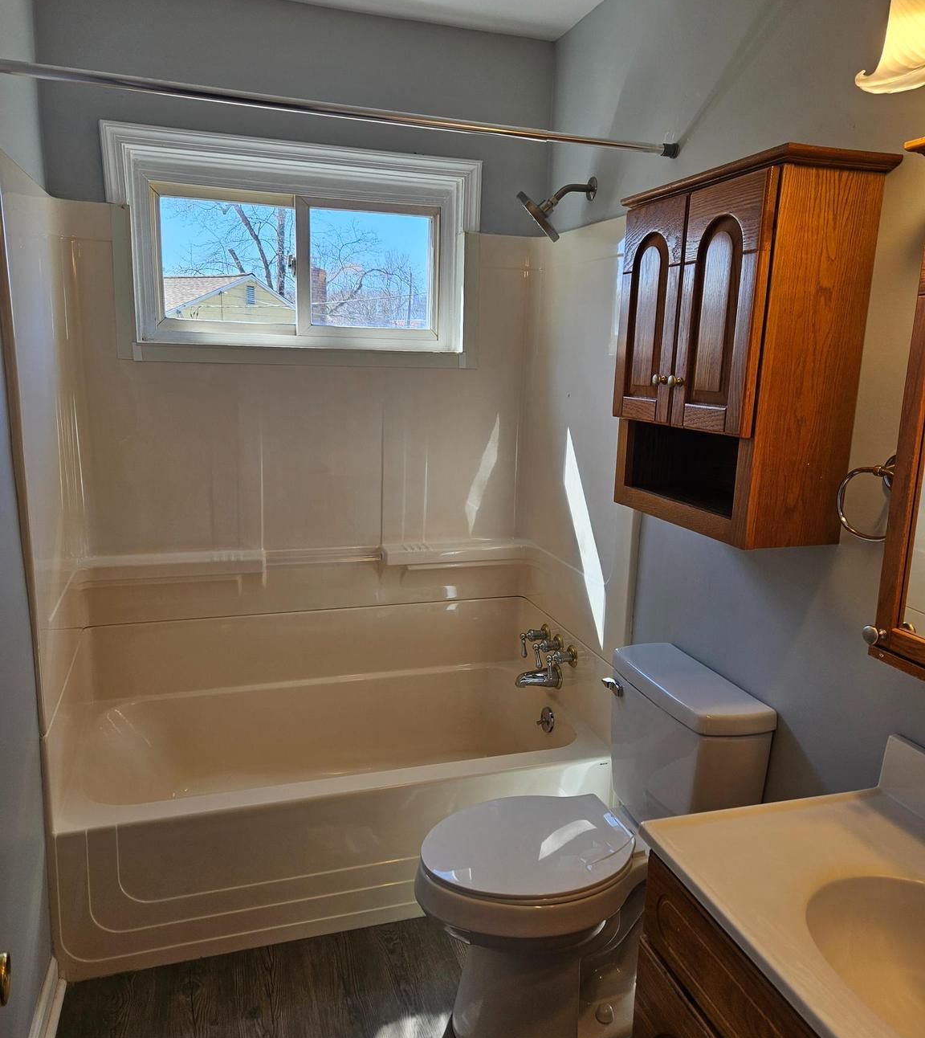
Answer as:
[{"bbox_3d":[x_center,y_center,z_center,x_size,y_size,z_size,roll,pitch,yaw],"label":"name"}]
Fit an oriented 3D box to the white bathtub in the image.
[{"bbox_3d":[-0.352,0.688,2.454,1.470,0.615,0.788,-2,12,-17],"label":"white bathtub"}]

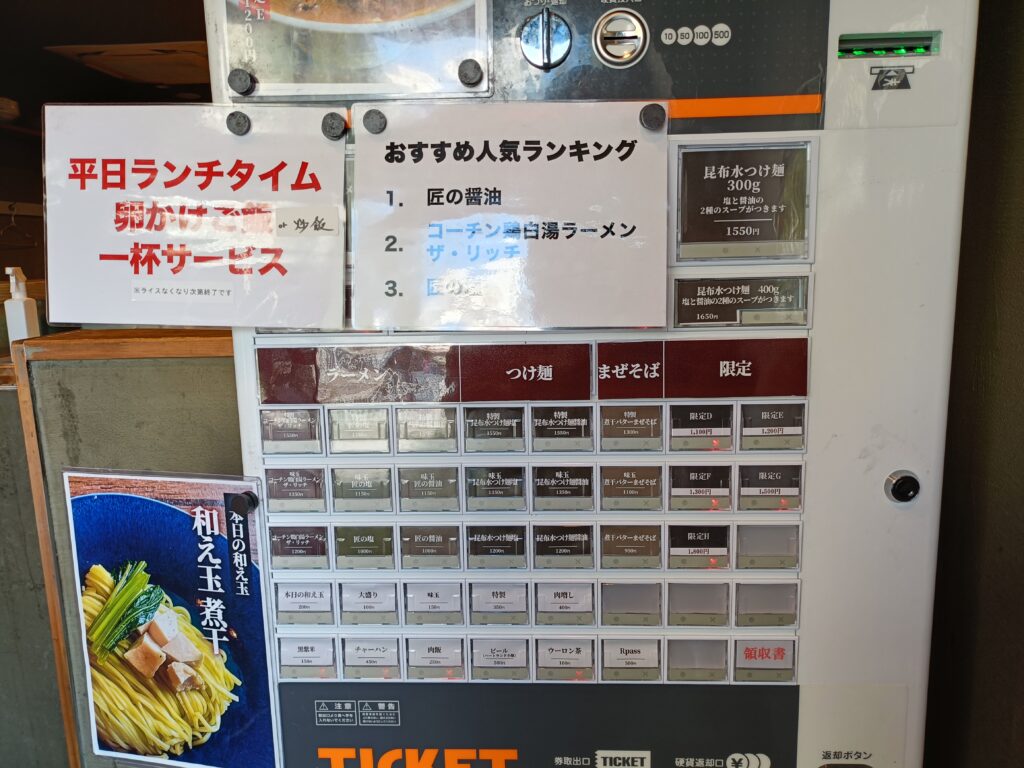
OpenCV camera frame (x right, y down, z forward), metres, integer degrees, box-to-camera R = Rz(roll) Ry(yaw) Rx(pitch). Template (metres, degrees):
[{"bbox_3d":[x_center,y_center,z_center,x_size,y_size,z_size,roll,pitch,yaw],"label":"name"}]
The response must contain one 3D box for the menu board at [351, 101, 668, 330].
[{"bbox_3d":[-0.003,-0.162,0.714,0.303,0.216,0.005,0,4,2],"label":"menu board"}]

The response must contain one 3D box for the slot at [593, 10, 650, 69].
[{"bbox_3d":[0.103,-0.325,0.695,0.053,0.053,0.014,-1,9,3],"label":"slot"}]

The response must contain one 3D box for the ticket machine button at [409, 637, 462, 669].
[{"bbox_3d":[-0.085,0.296,0.811,0.063,0.037,0.010,-1,9,3],"label":"ticket machine button"}]

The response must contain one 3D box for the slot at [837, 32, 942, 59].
[{"bbox_3d":[0.352,-0.316,0.689,0.094,0.022,0.018,-1,9,3],"label":"slot"}]

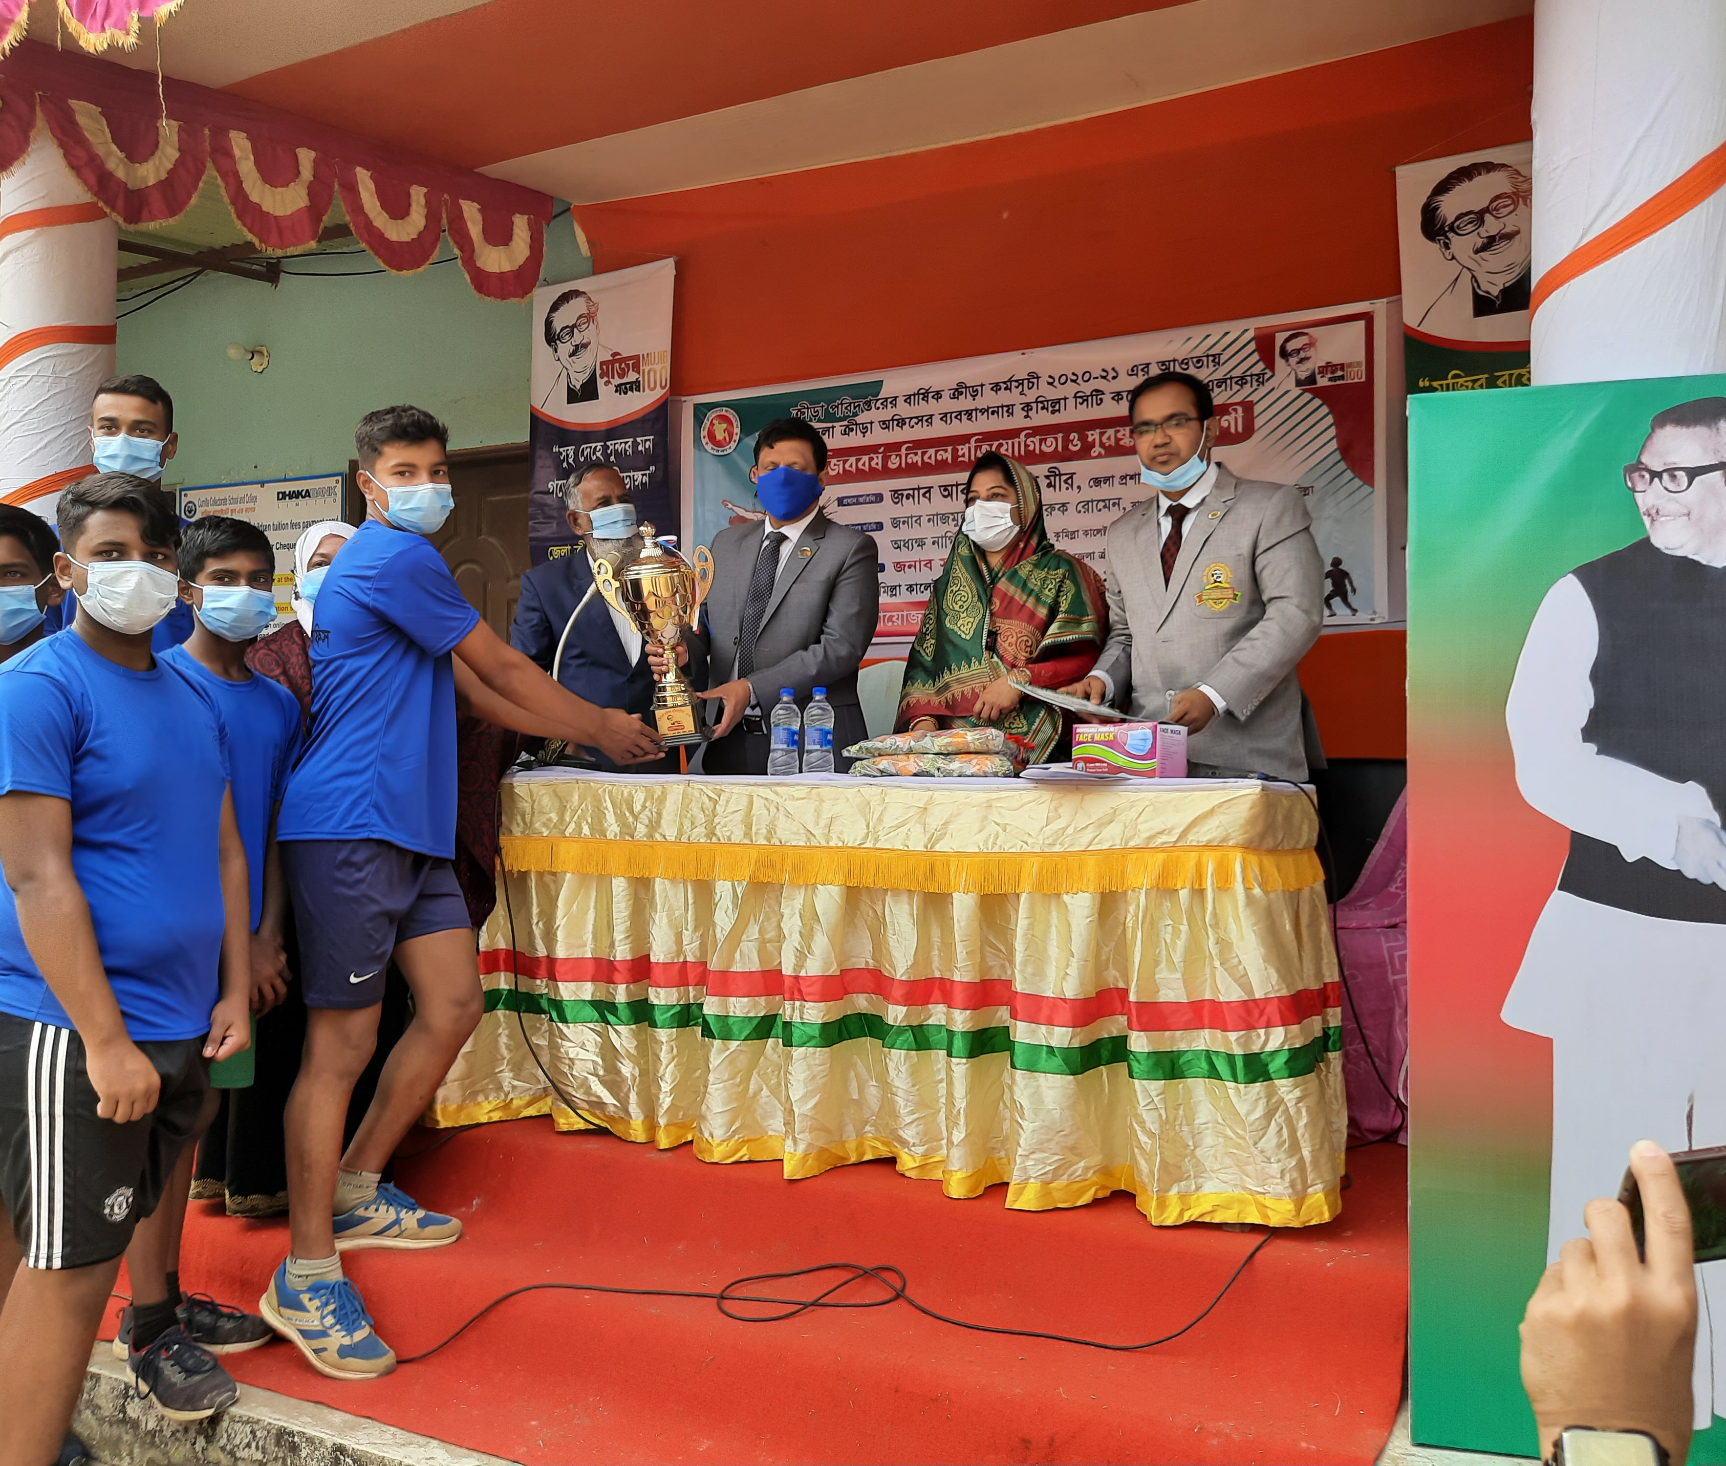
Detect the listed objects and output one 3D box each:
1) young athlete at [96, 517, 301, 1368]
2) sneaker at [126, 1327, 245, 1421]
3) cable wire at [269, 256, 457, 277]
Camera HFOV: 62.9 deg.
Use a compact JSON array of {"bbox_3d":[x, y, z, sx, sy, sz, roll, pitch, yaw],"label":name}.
[{"bbox_3d":[-1.190,0.374,2.530,0.270,1.520,0.380,0,-1,33],"label":"young athlete"},{"bbox_3d":[-1.164,1.087,2.420,0.270,0.115,0.100,-1,-1,42],"label":"sneaker"},{"bbox_3d":[-1.970,-1.851,5.600,1.000,0.085,0.050,0,-1,27],"label":"cable wire"}]

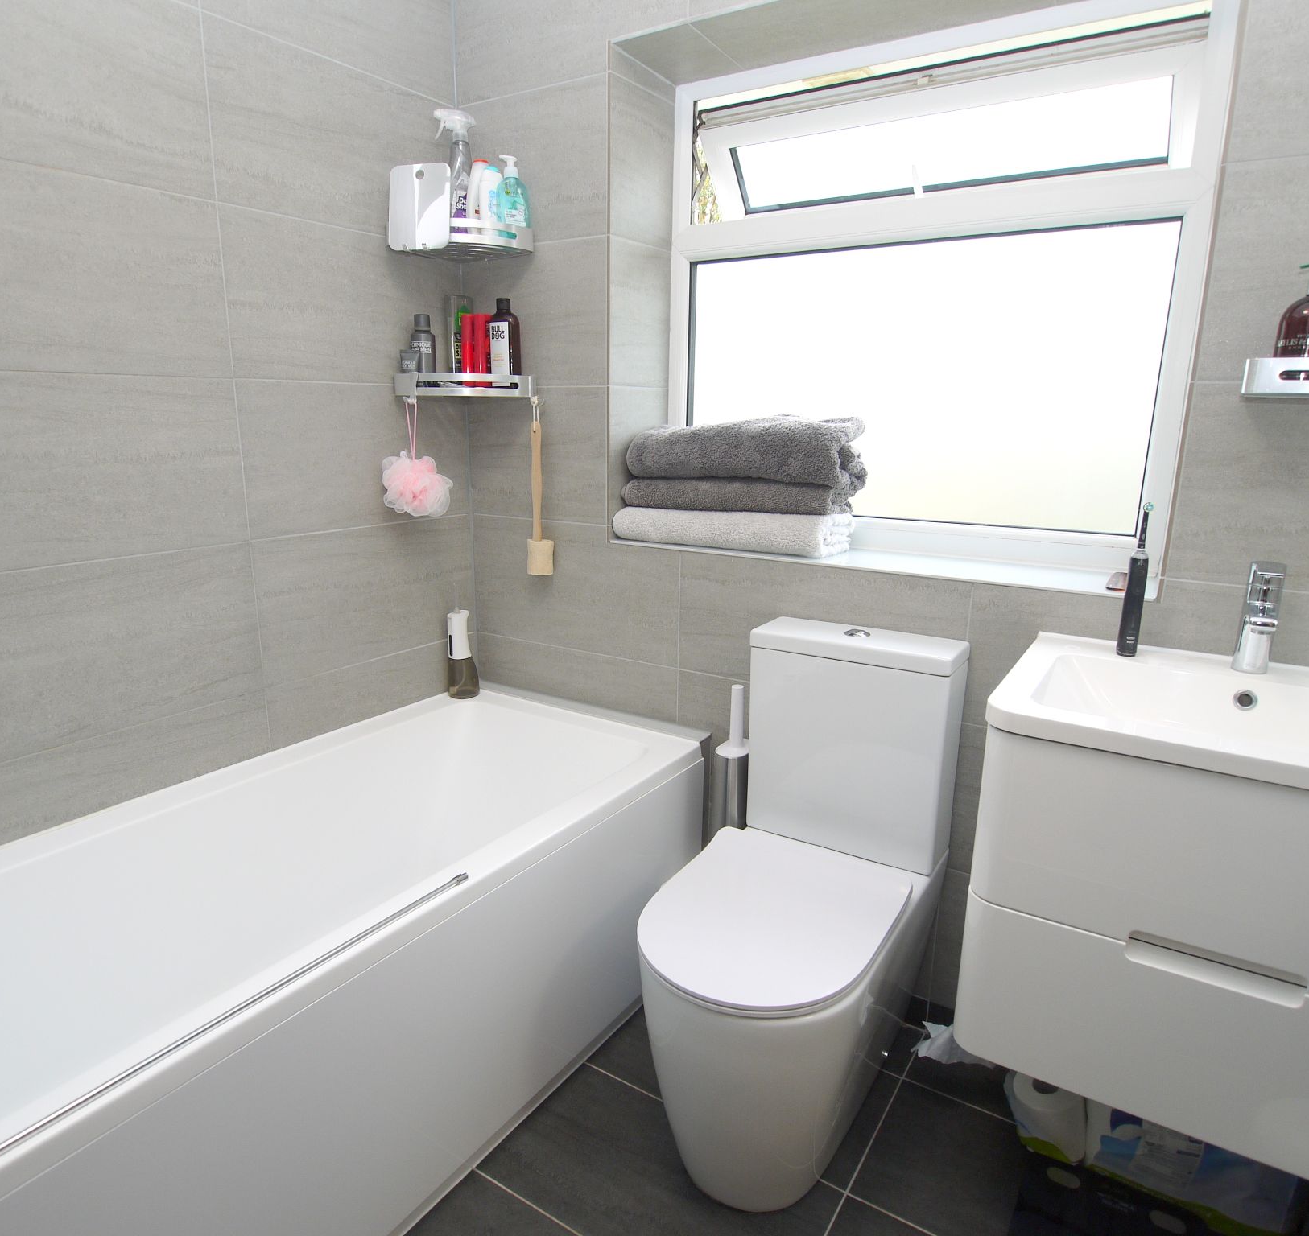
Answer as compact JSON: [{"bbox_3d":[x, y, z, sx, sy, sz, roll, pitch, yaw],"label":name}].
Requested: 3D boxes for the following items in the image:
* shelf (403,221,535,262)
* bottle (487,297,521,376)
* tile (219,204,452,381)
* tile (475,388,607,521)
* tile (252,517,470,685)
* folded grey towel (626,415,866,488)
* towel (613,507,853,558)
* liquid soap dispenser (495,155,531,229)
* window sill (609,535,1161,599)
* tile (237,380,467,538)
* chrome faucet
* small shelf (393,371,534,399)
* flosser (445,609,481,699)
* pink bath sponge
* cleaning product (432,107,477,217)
[{"bbox_3d":[-0.427,-0.829,1.883,0.312,0.050,0.222,-2,14,-12],"label":"shelf"},{"bbox_3d":[-0.339,-0.616,1.931,0.073,0.200,0.058,6,15,22],"label":"bottle"},{"bbox_3d":[-0.618,-0.647,1.802,0.010,0.302,0.588,9,16,32],"label":"tile"},{"bbox_3d":[-0.275,-0.381,1.991,0.423,0.300,0.010,9,16,32],"label":"tile"},{"bbox_3d":[-0.623,-0.060,1.943,0.010,0.302,0.588,9,16,32],"label":"tile"},{"bbox_3d":[0.197,-0.364,1.836,0.500,0.135,0.200,9,16,31],"label":"folded grey towel"},{"bbox_3d":[0.174,-0.207,1.900,0.480,0.084,0.195,9,16,32],"label":"towel"},{"bbox_3d":[-0.305,-0.893,1.839,0.074,0.180,0.048,-6,15,-25],"label":"liquid soap dispenser"},{"bbox_3d":[0.407,-0.127,1.742,1.063,0.015,0.237,9,16,32],"label":"window sill"},{"bbox_3d":[-0.620,-0.356,1.877,0.010,0.302,0.584,9,16,31],"label":"tile"},{"bbox_3d":[0.871,0.003,1.229,0.048,0.165,0.125,9,16,31],"label":"chrome faucet"},{"bbox_3d":[-0.433,-0.533,1.973,0.311,0.047,0.220,-2,14,-12],"label":"small shelf"},{"bbox_3d":[-0.473,0.084,2.120,0.065,0.215,0.083,14,19,43],"label":"flosser"},{"bbox_3d":[-0.526,-0.297,1.901,0.140,0.145,0.150,1,14,0],"label":"pink bath sponge"},{"bbox_3d":[-0.428,-0.945,1.860,0.092,0.272,0.060,-2,14,-12],"label":"cleaning product"}]

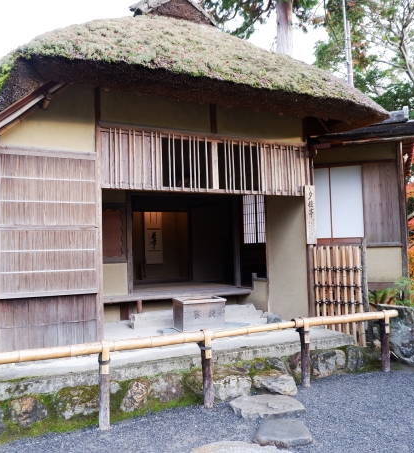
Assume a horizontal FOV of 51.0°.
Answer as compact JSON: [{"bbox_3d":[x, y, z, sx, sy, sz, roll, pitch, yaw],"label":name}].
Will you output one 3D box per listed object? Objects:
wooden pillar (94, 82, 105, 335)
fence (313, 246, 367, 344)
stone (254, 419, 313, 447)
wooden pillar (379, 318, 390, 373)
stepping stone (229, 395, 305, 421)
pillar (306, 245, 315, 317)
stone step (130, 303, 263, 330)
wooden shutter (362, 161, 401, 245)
[{"bbox_3d":[-1.268,-0.147,5.111,0.100,3.050,0.100,0,-3,-27],"label":"wooden pillar"},{"bbox_3d":[1.796,0.946,5.901,0.622,1.367,0.090,-1,-1,15],"label":"fence"},{"bbox_3d":[0.613,1.628,3.418,0.430,0.100,0.420,-2,-3,0],"label":"stone"},{"bbox_3d":[2.099,1.375,5.141,0.090,0.680,0.090,0,-3,-27],"label":"wooden pillar"},{"bbox_3d":[0.524,1.662,3.999,0.630,0.100,0.490,-1,-3,-8],"label":"stepping stone"},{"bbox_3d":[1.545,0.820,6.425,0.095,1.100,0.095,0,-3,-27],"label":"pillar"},{"bbox_3d":[-0.123,1.301,6.411,1.930,0.210,0.420,0,-3,-27],"label":"stone step"},{"bbox_3d":[2.684,-0.355,6.700,0.560,1.240,0.050,-2,-3,12],"label":"wooden shutter"}]

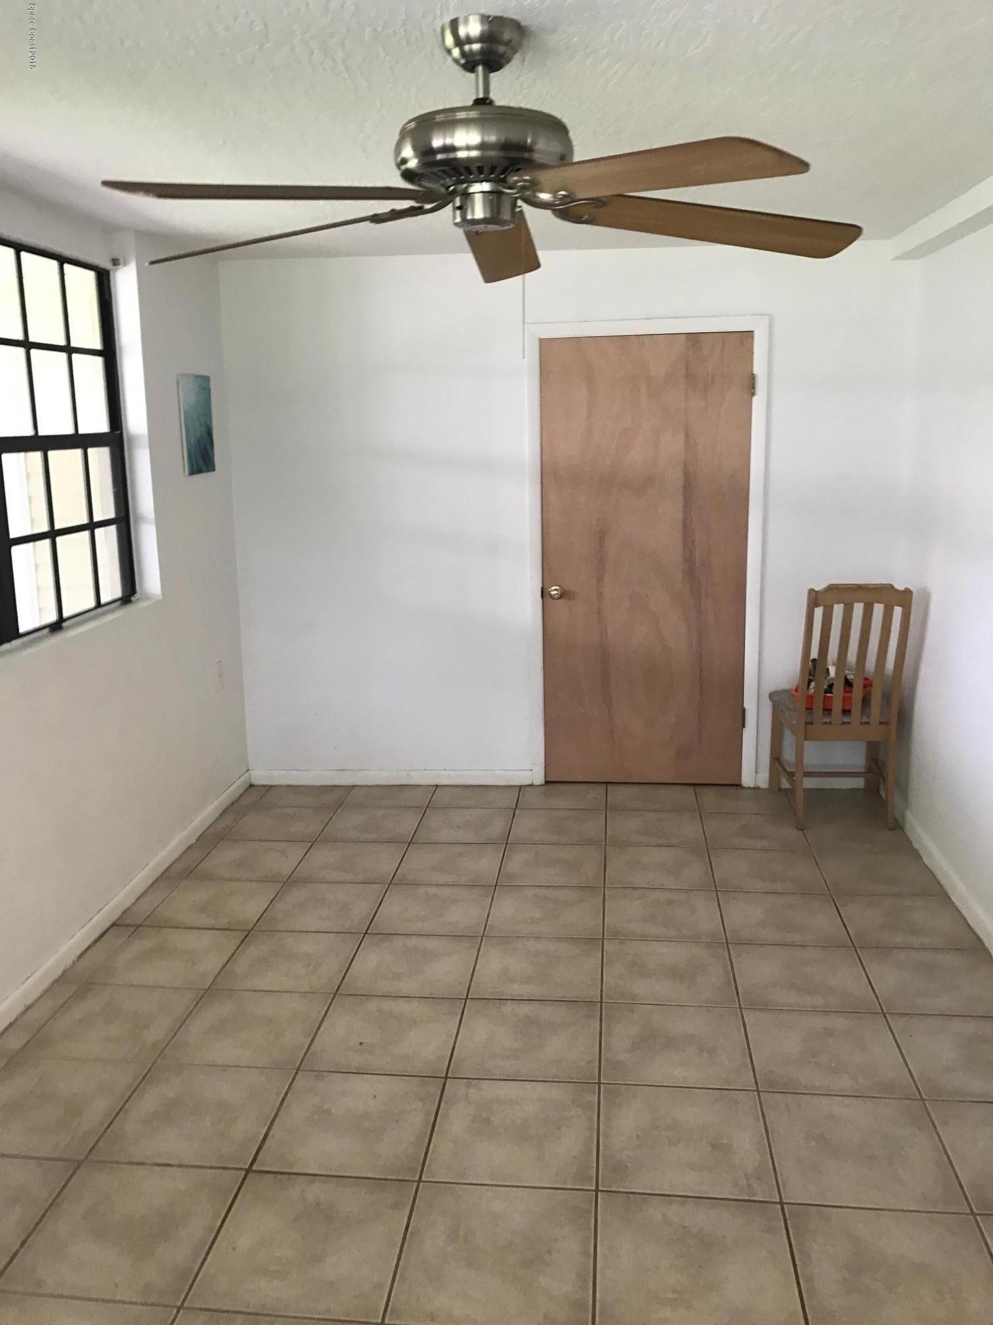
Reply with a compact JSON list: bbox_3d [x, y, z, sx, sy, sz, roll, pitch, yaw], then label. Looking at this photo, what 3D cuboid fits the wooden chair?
[{"bbox_3d":[1.459,0.143,4.559,0.495,1.035,0.570,0,13,6],"label":"wooden chair"}]

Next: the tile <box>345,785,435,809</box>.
[{"bbox_3d":[-0.497,0.629,4.995,0.400,0.010,0.310,0,13,6],"label":"tile"}]

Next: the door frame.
[{"bbox_3d":[0.676,-0.454,4.900,1.049,2.120,0.113,0,12,6],"label":"door frame"}]

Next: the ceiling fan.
[{"bbox_3d":[-0.019,-0.871,1.792,1.310,0.335,1.280,0,13,6],"label":"ceiling fan"}]

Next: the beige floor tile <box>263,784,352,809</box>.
[{"bbox_3d":[-0.897,0.631,5.027,0.400,0.010,0.305,0,13,6],"label":"beige floor tile"}]

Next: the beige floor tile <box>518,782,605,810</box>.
[{"bbox_3d":[0.314,0.626,4.990,0.401,0.012,0.348,0,12,6],"label":"beige floor tile"}]

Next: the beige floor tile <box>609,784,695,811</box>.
[{"bbox_3d":[0.717,0.627,4.945,0.401,0.012,0.348,0,12,6],"label":"beige floor tile"}]

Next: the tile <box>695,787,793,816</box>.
[{"bbox_3d":[1.115,0.626,4.830,0.400,0.010,0.345,0,13,6],"label":"tile"}]

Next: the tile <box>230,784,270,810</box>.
[{"bbox_3d":[-1.158,0.636,5.101,0.103,0.012,0.296,0,12,6],"label":"tile"}]

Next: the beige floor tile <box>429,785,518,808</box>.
[{"bbox_3d":[-0.097,0.627,4.960,0.400,0.010,0.315,0,13,6],"label":"beige floor tile"}]

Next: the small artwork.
[{"bbox_3d":[-1.263,-1.001,4.522,0.022,0.409,0.304,0,12,6],"label":"small artwork"}]

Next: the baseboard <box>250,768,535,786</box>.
[{"bbox_3d":[-0.513,0.557,5.181,1.375,0.079,0.018,0,12,6],"label":"baseboard"}]

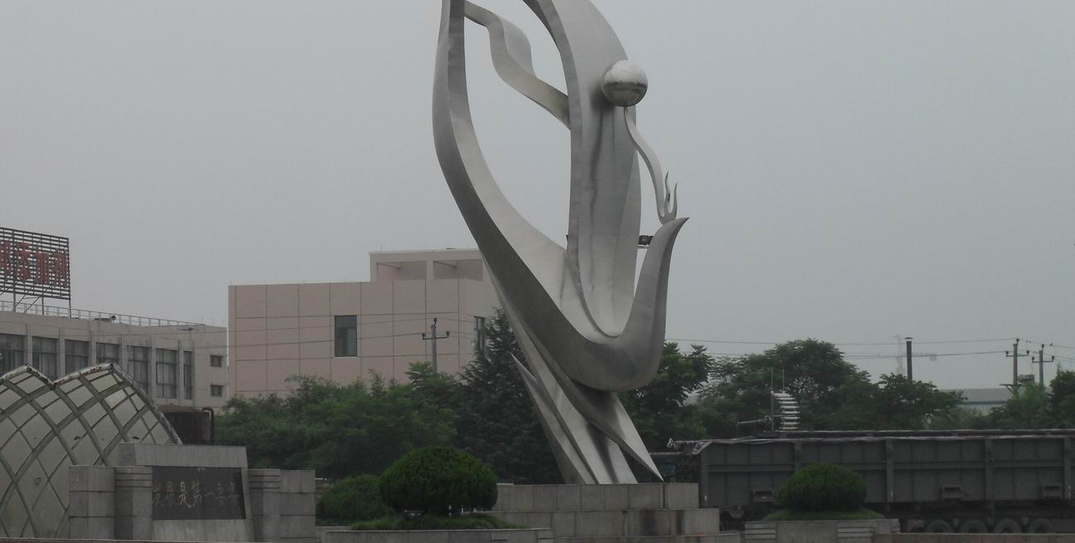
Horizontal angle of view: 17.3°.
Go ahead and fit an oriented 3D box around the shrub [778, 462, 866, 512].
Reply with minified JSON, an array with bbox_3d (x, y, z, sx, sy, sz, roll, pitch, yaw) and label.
[{"bbox_3d":[8.002,6.066,99.500,2.478,1.393,2.478,-2,-4,17],"label":"shrub"}]

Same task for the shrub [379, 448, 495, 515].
[{"bbox_3d":[-2.099,4.439,75.000,2.509,1.459,2.509,-1,-4,0],"label":"shrub"}]

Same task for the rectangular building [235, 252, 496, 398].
[{"bbox_3d":[-7.661,6.992,190.569,13.110,15.016,15.000,-2,-4,17],"label":"rectangular building"}]

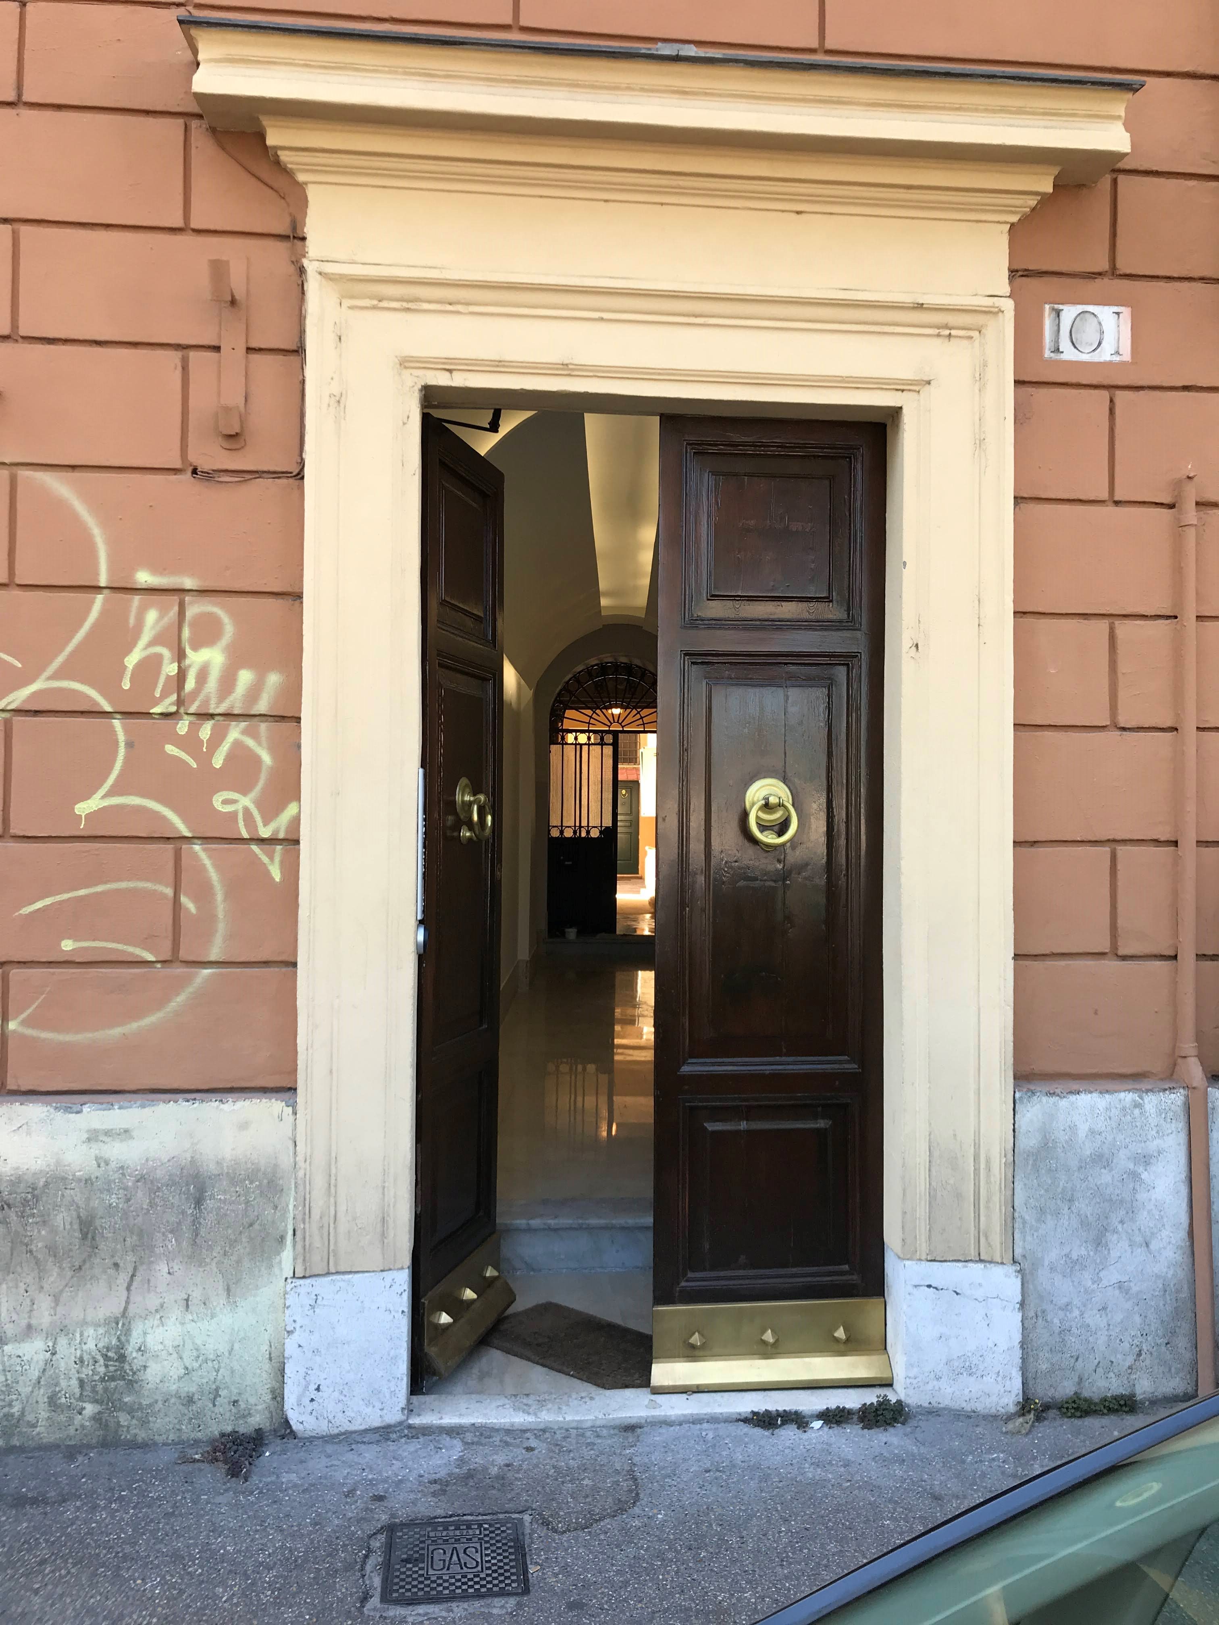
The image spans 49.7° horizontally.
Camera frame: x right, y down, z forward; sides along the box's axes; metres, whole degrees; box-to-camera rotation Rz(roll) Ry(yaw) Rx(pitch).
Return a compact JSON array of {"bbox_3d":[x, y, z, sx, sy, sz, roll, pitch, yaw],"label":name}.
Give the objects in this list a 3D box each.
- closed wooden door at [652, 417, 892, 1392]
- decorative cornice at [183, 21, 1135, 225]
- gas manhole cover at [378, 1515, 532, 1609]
[{"bbox_3d":[0.452,0.155,3.666,0.651,2.510,0.085,0,-1,-6],"label":"closed wooden door"},{"bbox_3d":[0.169,-1.776,3.454,2.480,0.325,0.210,0,-1,-6],"label":"decorative cornice"},{"bbox_3d":[-0.327,1.597,2.798,0.298,0.030,0.300,0,-1,-6],"label":"gas manhole cover"}]

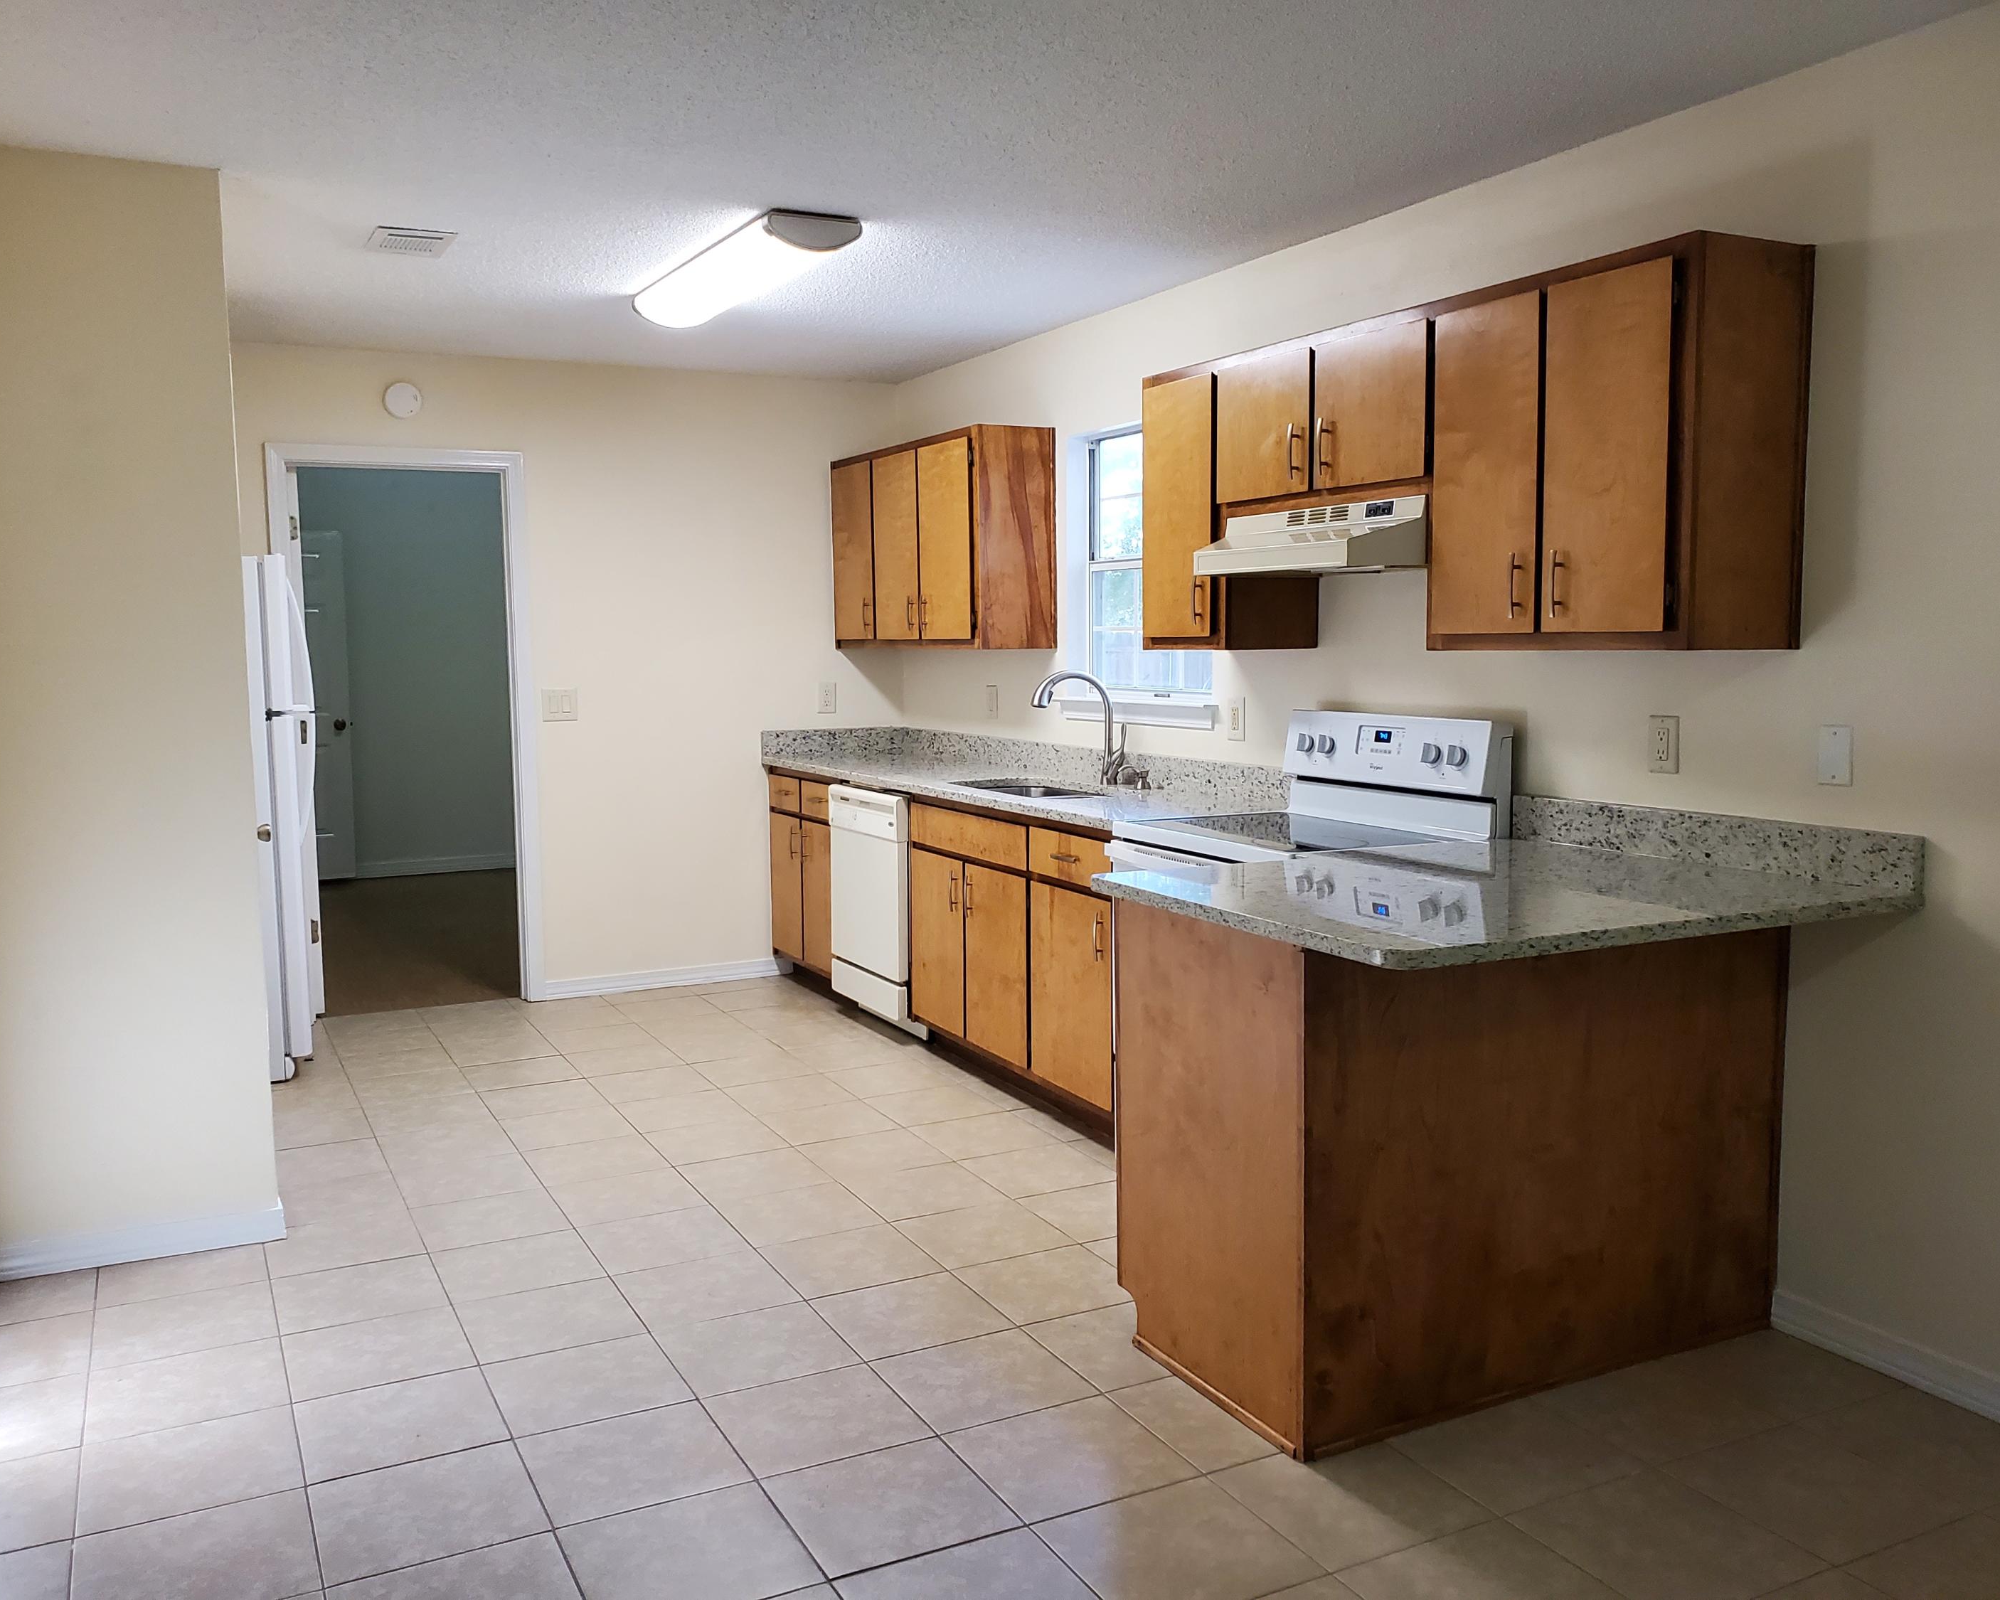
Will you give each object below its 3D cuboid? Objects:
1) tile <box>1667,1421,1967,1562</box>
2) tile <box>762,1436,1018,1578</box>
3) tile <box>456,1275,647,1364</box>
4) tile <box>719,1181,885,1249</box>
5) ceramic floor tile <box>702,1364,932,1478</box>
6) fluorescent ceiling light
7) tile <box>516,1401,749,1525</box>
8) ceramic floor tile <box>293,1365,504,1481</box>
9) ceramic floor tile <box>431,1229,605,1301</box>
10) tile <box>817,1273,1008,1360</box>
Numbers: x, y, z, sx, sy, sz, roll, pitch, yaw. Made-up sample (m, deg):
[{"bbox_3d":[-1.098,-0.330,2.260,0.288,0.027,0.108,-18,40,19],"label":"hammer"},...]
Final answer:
[{"bbox_3d":[1.321,1.129,2.616,0.331,0.010,0.331,-3,6,-27],"label":"tile"},{"bbox_3d":[-0.177,1.144,2.596,0.331,0.010,0.331,-3,6,-27],"label":"tile"},{"bbox_3d":[-0.922,1.069,3.289,0.328,0.012,0.325,-3,6,-27],"label":"tile"},{"bbox_3d":[-0.483,1.012,3.882,0.328,0.012,0.325,-3,6,-27],"label":"tile"},{"bbox_3d":[-0.331,1.117,2.893,0.331,0.010,0.331,-3,6,-27],"label":"ceramic floor tile"},{"bbox_3d":[-0.726,-1.462,4.520,0.260,0.090,1.180,-3,6,-28],"label":"fluorescent ceiling light"},{"bbox_3d":[-0.628,1.134,2.740,0.331,0.010,0.331,-3,6,-27],"label":"tile"},{"bbox_3d":[-1.078,1.122,2.879,0.330,0.010,0.330,-3,6,-27],"label":"ceramic floor tile"},{"bbox_3d":[-1.090,1.054,3.629,0.331,0.010,0.331,-3,6,-27],"label":"ceramic floor tile"},{"bbox_3d":[-0.186,1.069,3.321,0.330,0.012,0.330,-3,6,-27],"label":"tile"}]

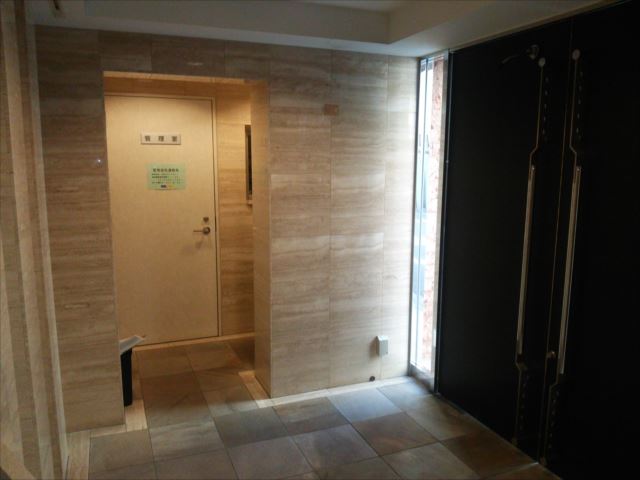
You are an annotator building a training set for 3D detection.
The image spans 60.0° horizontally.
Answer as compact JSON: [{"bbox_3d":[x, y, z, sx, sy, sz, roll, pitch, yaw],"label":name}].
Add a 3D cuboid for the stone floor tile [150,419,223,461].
[{"bbox_3d":[-0.808,1.208,3.352,0.400,0.015,0.397,-4,11,-21],"label":"stone floor tile"}]

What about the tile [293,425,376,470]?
[{"bbox_3d":[0.083,1.222,3.280,0.400,0.015,0.397,-4,11,-21],"label":"tile"}]

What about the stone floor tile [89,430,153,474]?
[{"bbox_3d":[-1.151,1.231,3.218,0.339,0.015,0.397,-4,11,-21],"label":"stone floor tile"}]

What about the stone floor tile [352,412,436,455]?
[{"bbox_3d":[0.454,1.197,3.425,0.400,0.015,0.397,-4,11,-21],"label":"stone floor tile"}]

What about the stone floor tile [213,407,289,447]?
[{"bbox_3d":[-0.436,1.183,3.498,0.400,0.015,0.397,-4,11,-21],"label":"stone floor tile"}]

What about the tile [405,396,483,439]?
[{"bbox_3d":[0.809,1.173,3.564,0.363,0.015,0.397,-4,11,-21],"label":"tile"}]

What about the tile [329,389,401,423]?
[{"bbox_3d":[0.308,1.133,3.789,0.400,0.015,0.397,-4,11,-21],"label":"tile"}]

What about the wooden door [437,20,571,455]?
[{"bbox_3d":[1.053,0.014,3.345,0.045,2.344,0.996,-4,11,-21],"label":"wooden door"}]

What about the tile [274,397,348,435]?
[{"bbox_3d":[-0.064,1.158,3.643,0.400,0.015,0.397,-4,11,-21],"label":"tile"}]

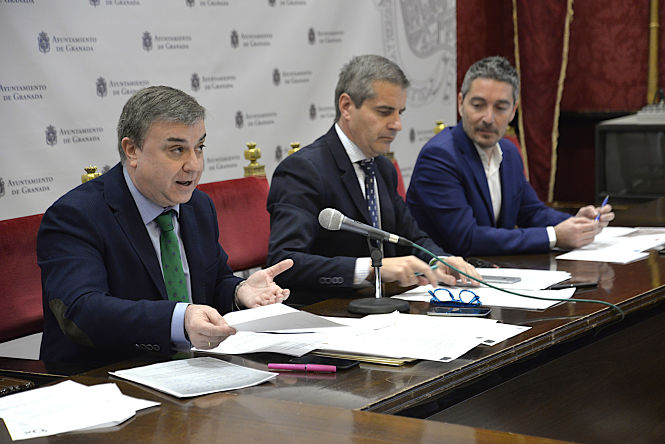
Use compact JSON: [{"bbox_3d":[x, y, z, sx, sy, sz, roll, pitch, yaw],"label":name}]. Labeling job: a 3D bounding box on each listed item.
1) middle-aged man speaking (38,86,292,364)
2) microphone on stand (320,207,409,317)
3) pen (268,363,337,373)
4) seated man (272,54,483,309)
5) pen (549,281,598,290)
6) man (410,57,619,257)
[{"bbox_3d":[-0.303,0.362,3.384,0.750,1.295,0.600,7,11,41],"label":"middle-aged man speaking"},{"bbox_3d":[0.078,0.086,3.696,0.222,0.243,0.145,0,8,6],"label":"microphone on stand"},{"bbox_3d":[-0.060,0.290,3.114,0.139,0.012,0.012,1,9,13],"label":"pen"},{"bbox_3d":[0.164,0.247,3.986,0.750,1.336,0.580,6,11,40],"label":"seated man"},{"bbox_3d":[0.603,0.162,3.920,0.133,0.012,0.012,-3,9,-16],"label":"pen"},{"bbox_3d":[0.539,0.184,4.502,0.750,1.303,0.570,7,11,41],"label":"man"}]

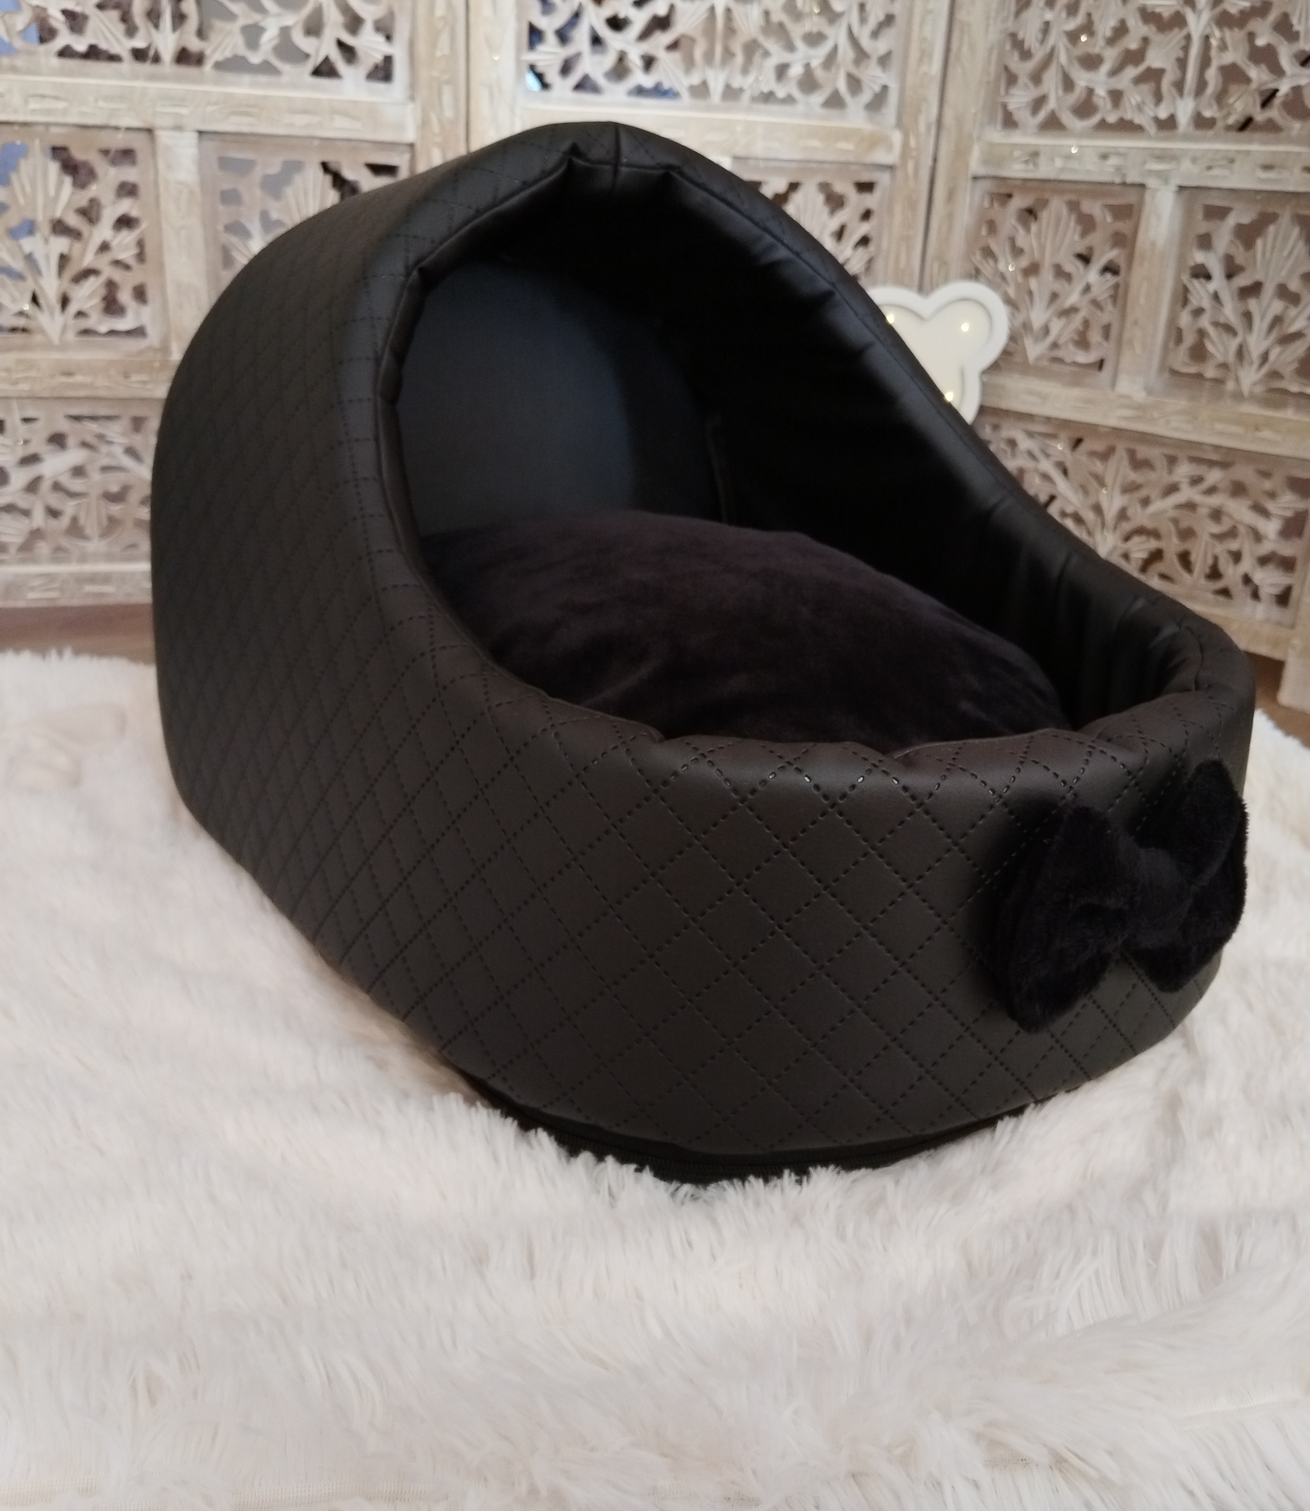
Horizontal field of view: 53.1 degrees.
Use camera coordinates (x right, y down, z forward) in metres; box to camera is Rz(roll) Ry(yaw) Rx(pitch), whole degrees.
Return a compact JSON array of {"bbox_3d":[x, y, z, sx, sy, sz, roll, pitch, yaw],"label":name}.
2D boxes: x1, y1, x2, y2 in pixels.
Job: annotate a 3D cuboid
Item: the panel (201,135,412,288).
[{"bbox_3d":[-0.309,-0.456,1.190,0.186,0.186,0.015,-3,24,-14],"label":"panel"}]

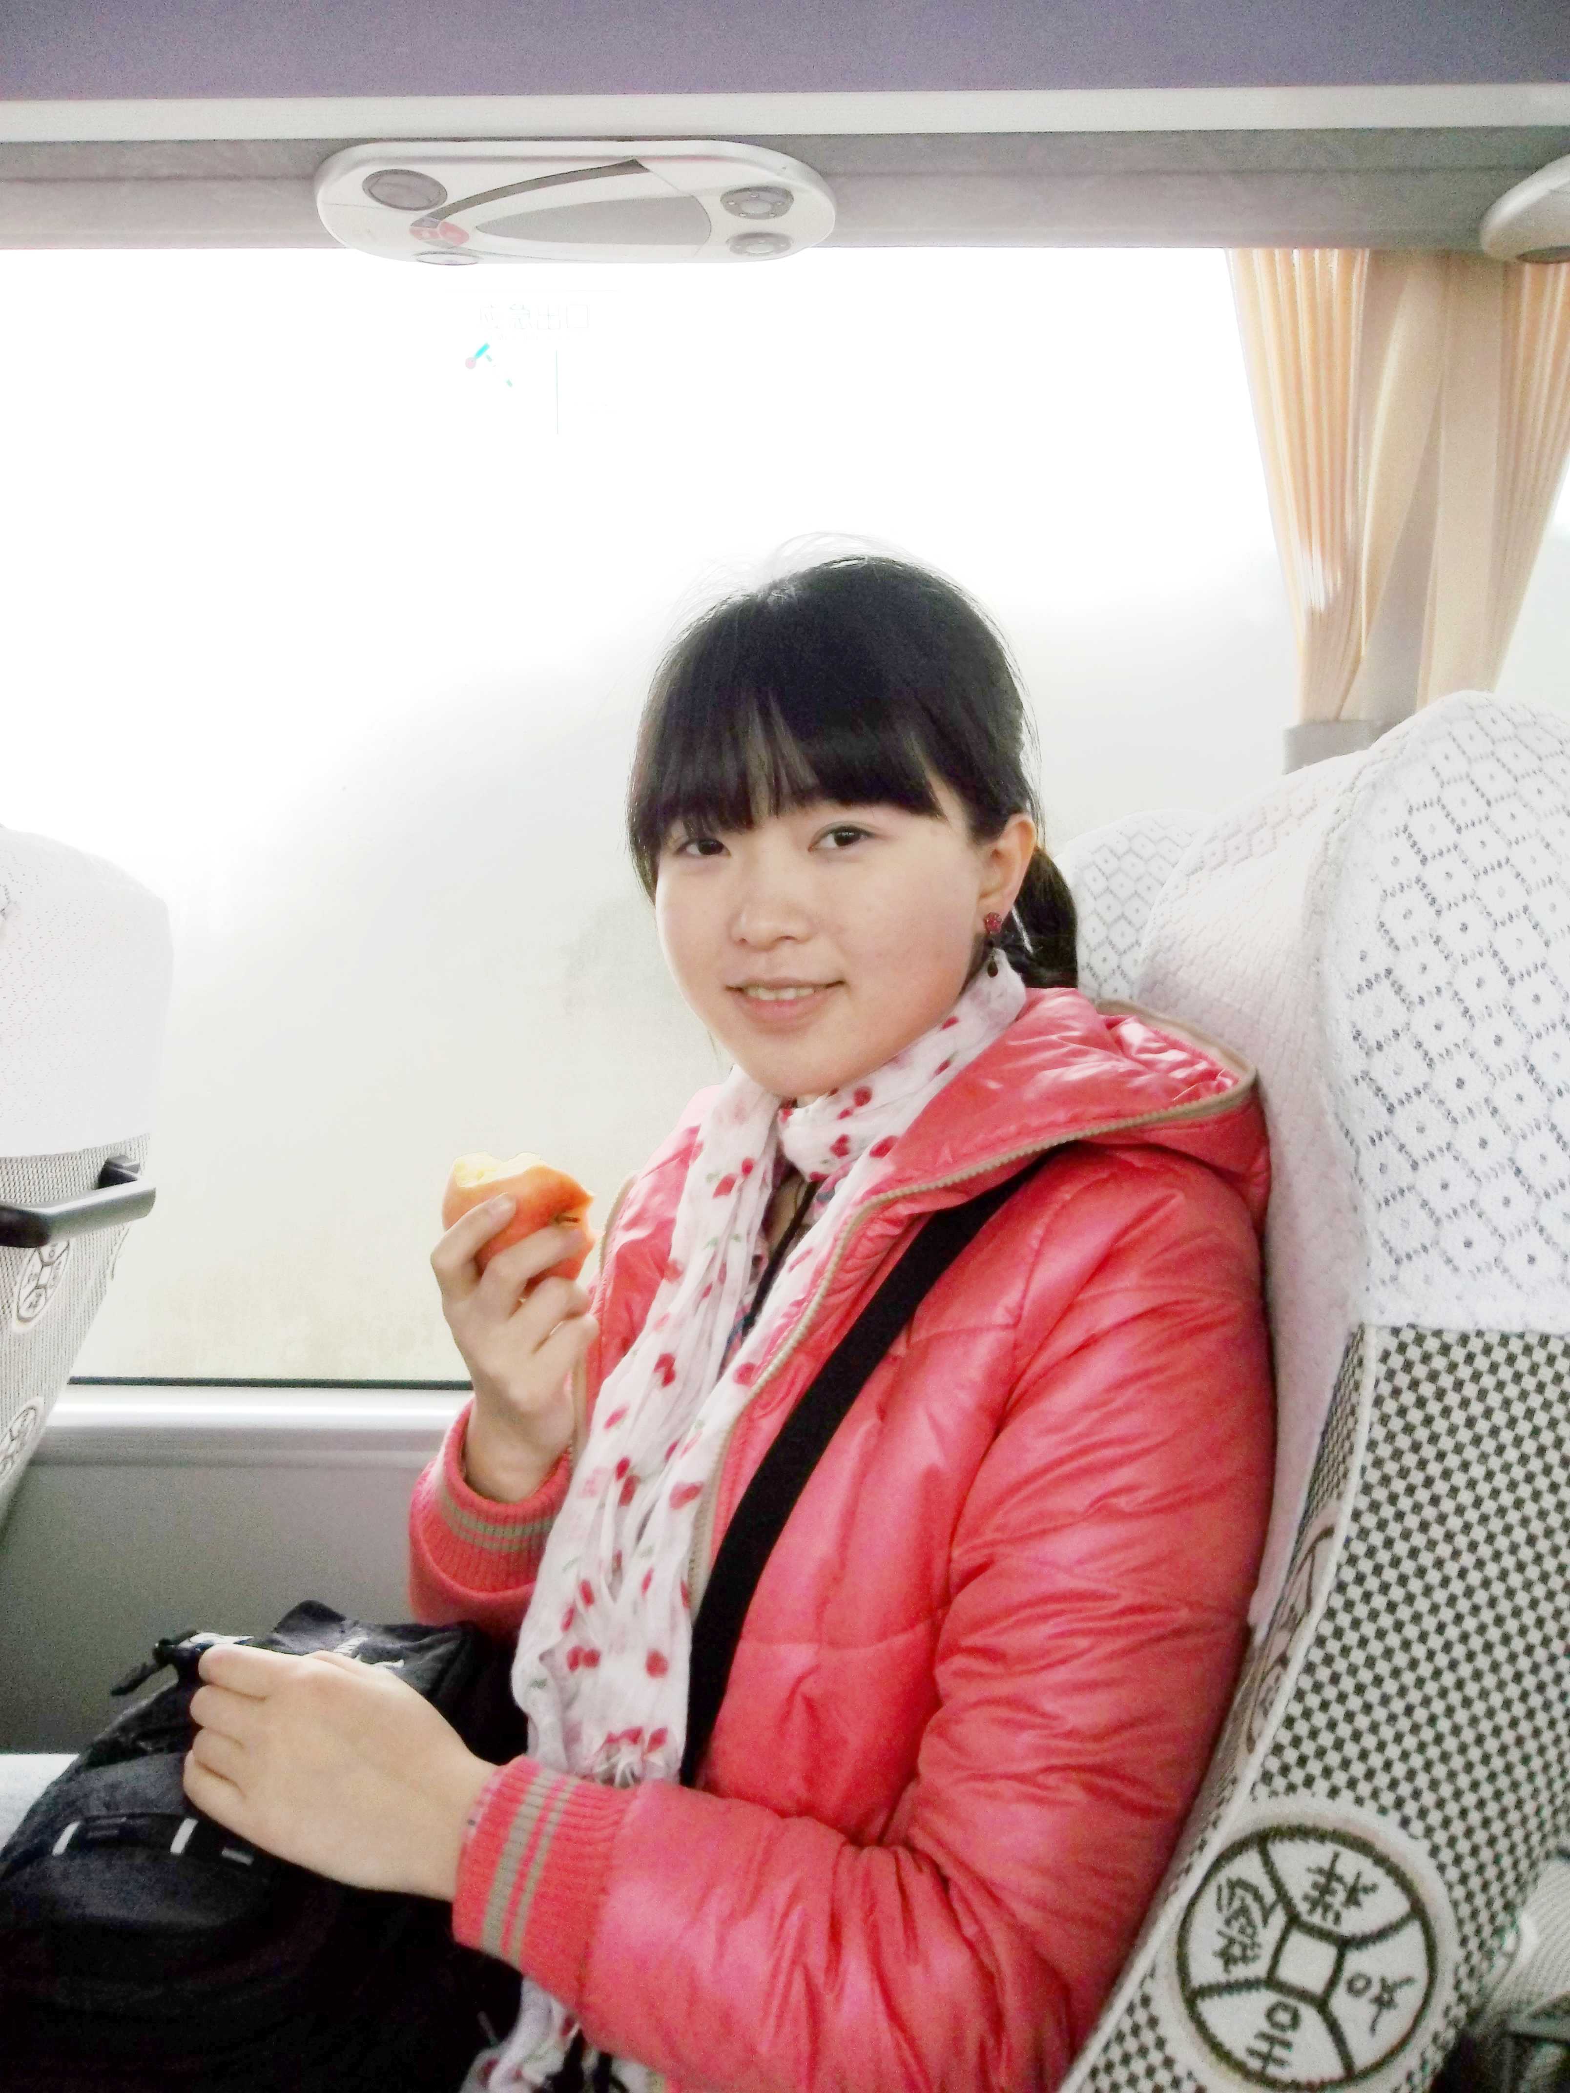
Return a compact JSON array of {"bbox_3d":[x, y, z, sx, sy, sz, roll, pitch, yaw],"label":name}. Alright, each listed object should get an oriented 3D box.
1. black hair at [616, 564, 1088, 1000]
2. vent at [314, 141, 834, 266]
[{"bbox_3d":[0.030,-0.117,0.765,0.185,0.215,0.230,1,7,25],"label":"black hair"},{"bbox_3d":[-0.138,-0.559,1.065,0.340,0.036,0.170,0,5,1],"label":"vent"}]

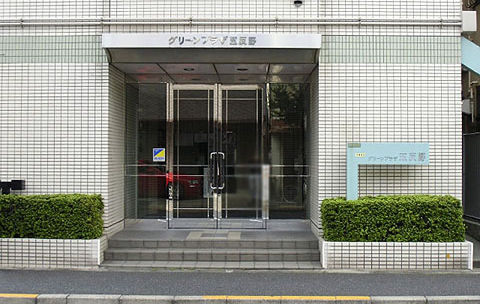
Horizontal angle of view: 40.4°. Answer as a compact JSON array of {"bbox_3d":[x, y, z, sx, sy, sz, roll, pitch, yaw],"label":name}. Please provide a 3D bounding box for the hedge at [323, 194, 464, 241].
[{"bbox_3d":[2.075,0.920,9.130,1.960,0.630,0.660,0,-1,1],"label":"hedge"}]

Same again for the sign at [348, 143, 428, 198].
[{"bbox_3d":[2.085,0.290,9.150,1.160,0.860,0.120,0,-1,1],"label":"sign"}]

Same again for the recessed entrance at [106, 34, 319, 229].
[{"bbox_3d":[-0.378,-0.200,10.180,3.120,2.950,1.450,0,-1,1],"label":"recessed entrance"}]

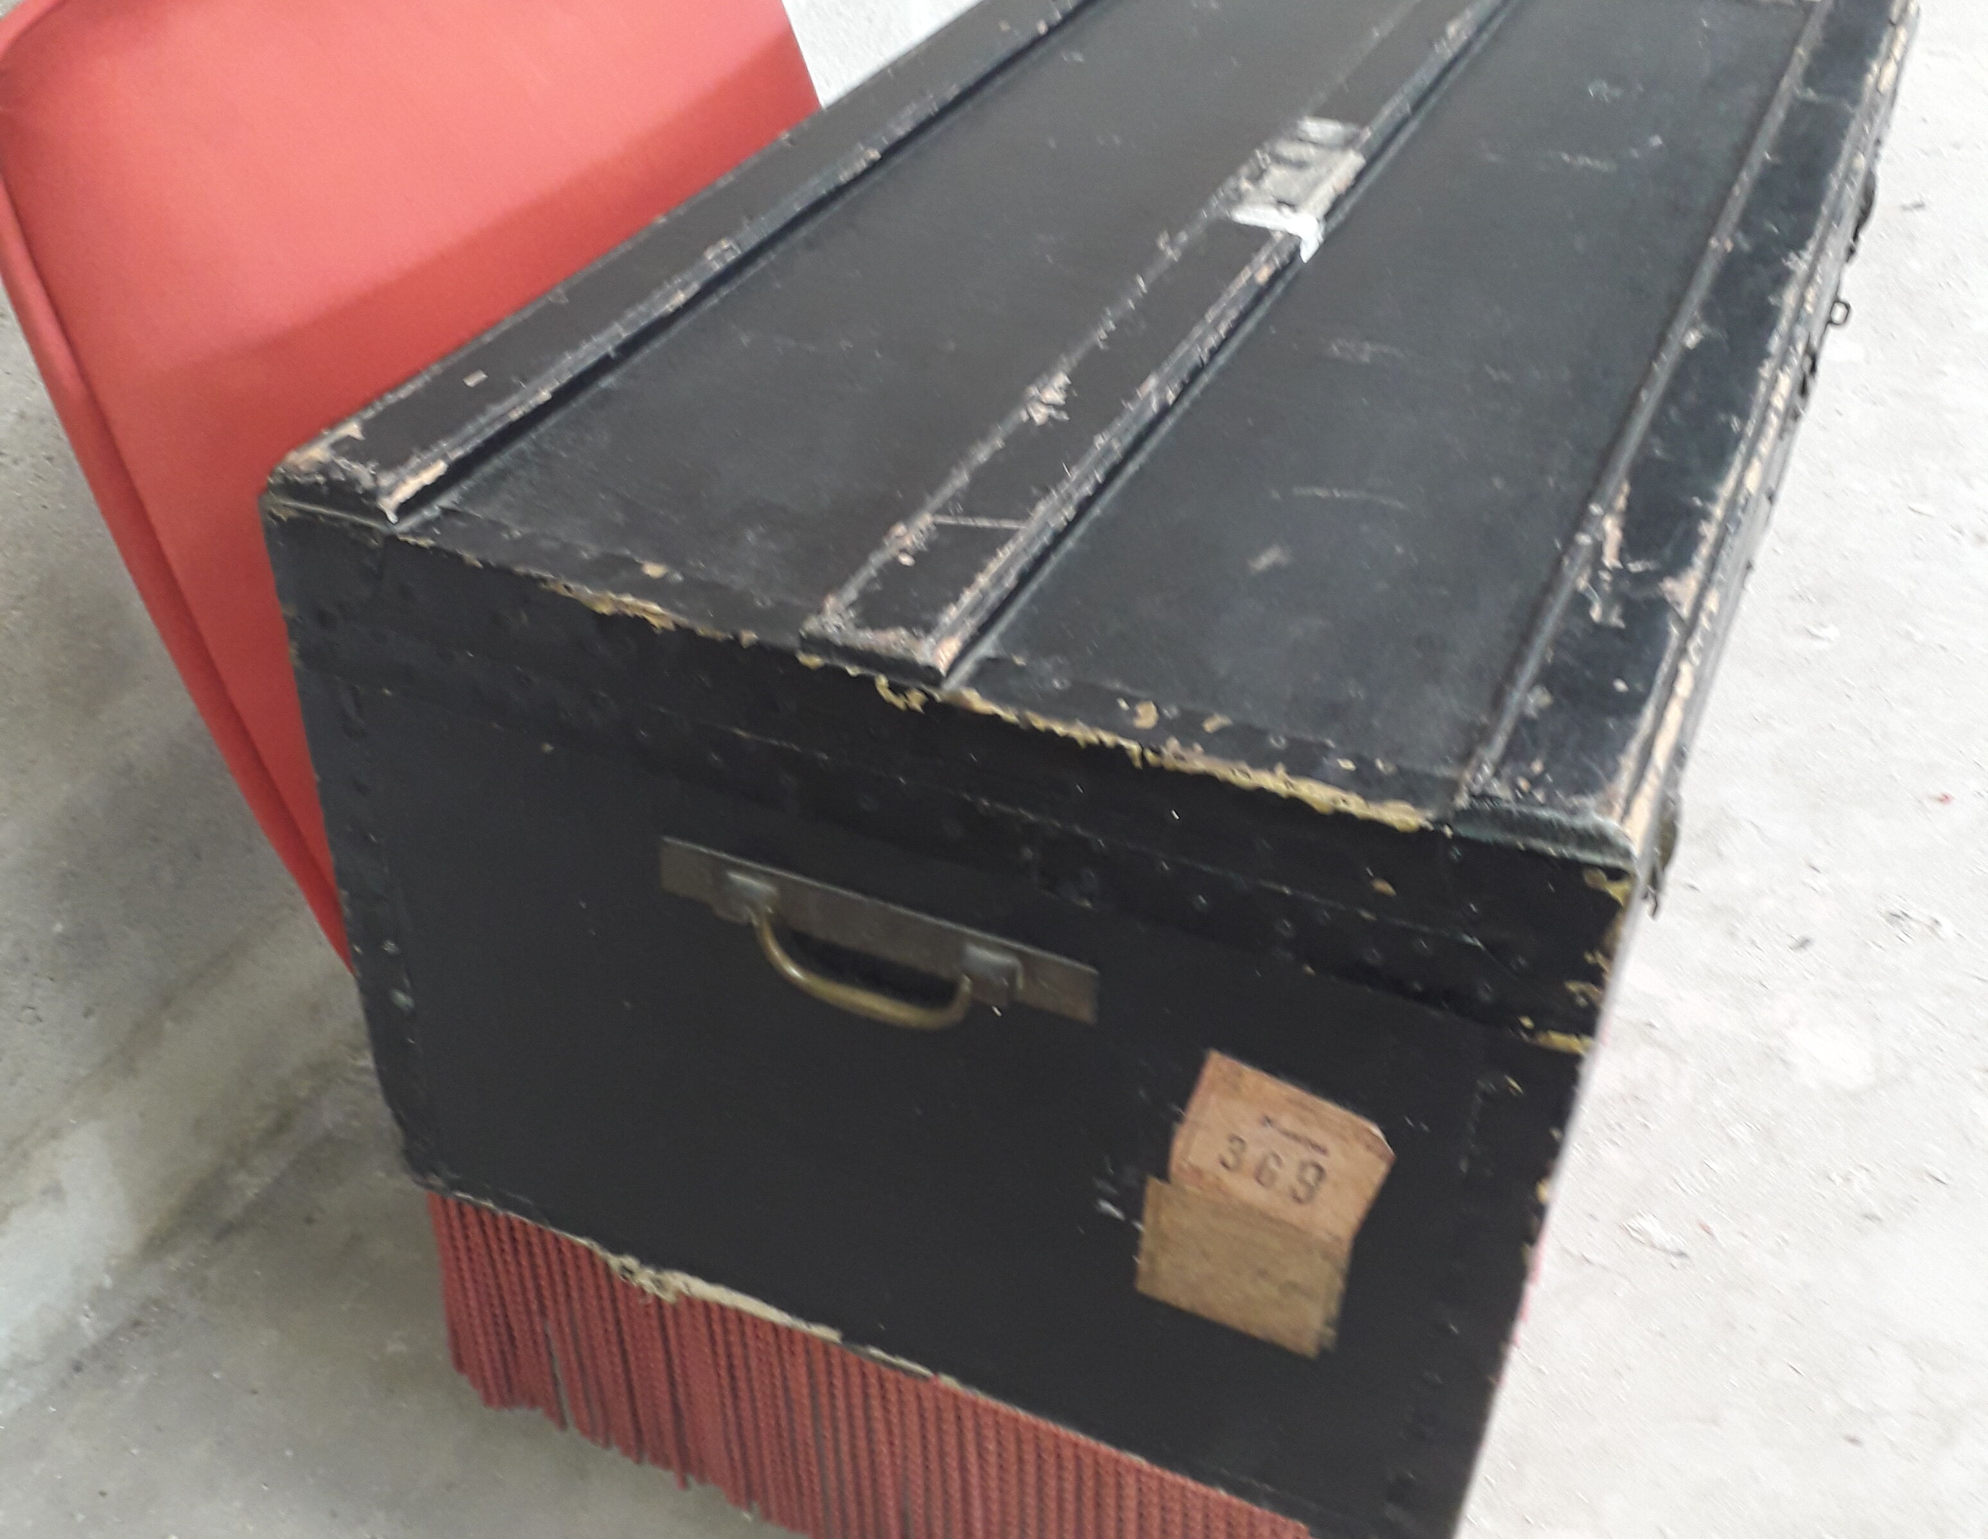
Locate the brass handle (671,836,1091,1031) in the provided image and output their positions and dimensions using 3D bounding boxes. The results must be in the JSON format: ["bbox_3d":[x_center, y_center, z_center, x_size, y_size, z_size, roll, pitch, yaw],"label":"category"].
[{"bbox_3d":[-0.050,0.072,0.753,0.179,0.043,0.024,15,38,19],"label":"brass handle"}]

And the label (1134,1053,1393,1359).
[{"bbox_3d":[0.094,0.160,0.749,0.085,0.136,0.004,15,38,19],"label":"label"}]

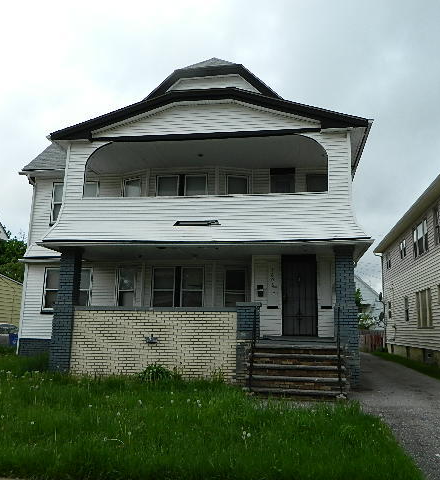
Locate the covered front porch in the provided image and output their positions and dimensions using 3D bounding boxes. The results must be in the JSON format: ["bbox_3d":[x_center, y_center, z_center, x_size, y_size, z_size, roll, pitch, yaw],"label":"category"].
[{"bbox_3d":[-0.373,1.971,12.352,7.500,3.250,2.450,0,-11,9],"label":"covered front porch"}]

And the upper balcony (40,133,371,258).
[{"bbox_3d":[-0.334,-1.033,12.832,8.000,2.900,2.800,0,-11,9],"label":"upper balcony"}]

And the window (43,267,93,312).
[{"bbox_3d":[-4.866,1.500,14.639,1.600,1.380,0.130,0,-11,9],"label":"window"}]

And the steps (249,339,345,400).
[{"bbox_3d":[1.636,2.769,9.903,1.900,1.080,1.450,0,-11,9],"label":"steps"}]

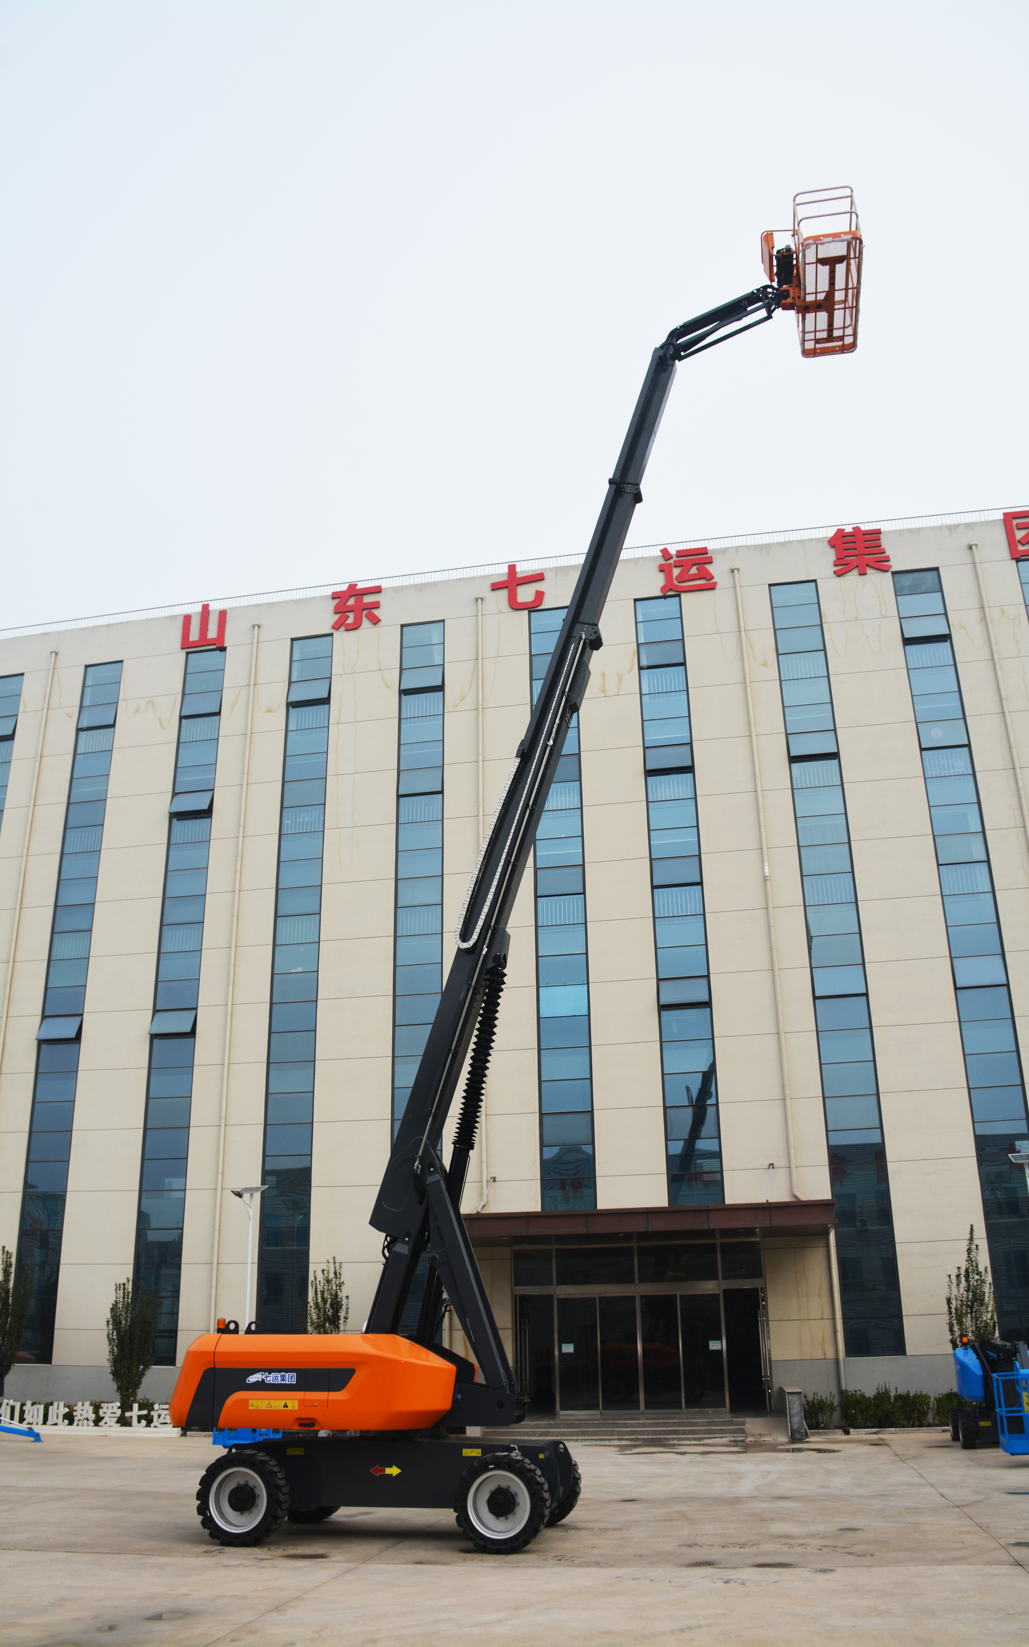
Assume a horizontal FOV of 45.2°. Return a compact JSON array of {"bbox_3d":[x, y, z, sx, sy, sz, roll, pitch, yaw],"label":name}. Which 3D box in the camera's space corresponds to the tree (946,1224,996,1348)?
[{"bbox_3d":[10.616,11.221,27.996,1.200,4.200,1.200,-5,-21,10],"label":"tree"}]

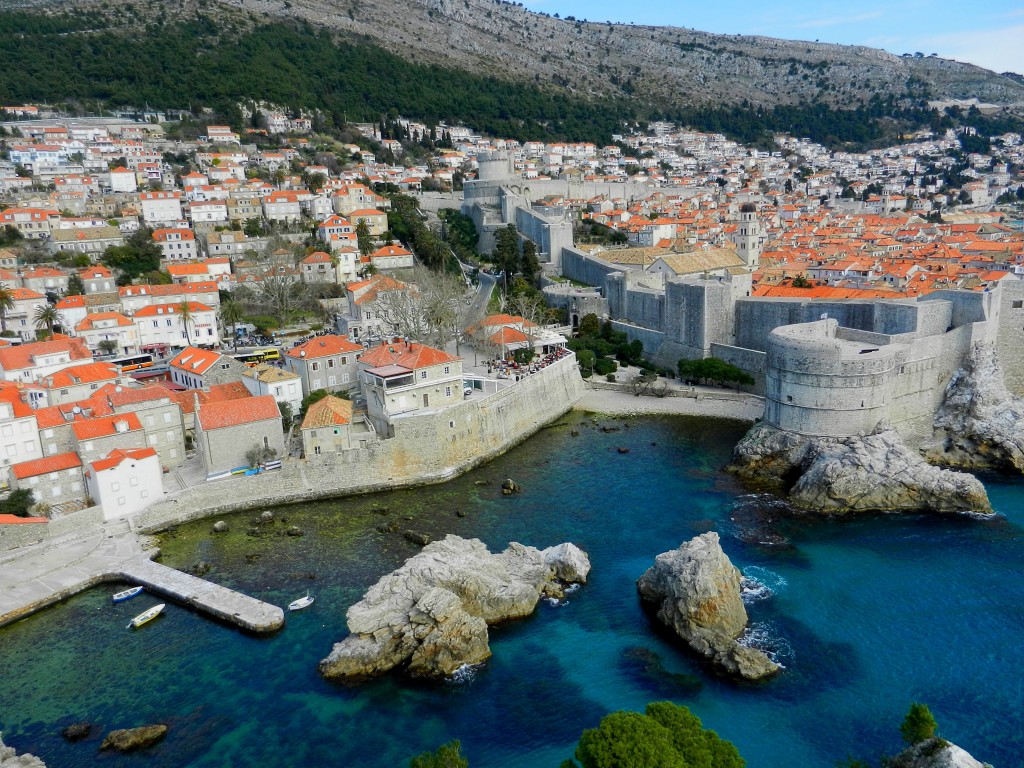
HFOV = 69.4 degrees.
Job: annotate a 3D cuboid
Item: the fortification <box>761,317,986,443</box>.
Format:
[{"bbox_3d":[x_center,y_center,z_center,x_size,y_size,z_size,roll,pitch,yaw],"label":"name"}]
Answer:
[{"bbox_3d":[72.450,-2.920,154.010,48.000,20.000,27.000,-11,17,-29],"label":"fortification"}]

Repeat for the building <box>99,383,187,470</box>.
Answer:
[{"bbox_3d":[-67.630,7.630,135.540,10.600,13.800,9.000,-14,19,-38],"label":"building"}]

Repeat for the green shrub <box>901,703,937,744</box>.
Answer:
[{"bbox_3d":[23.430,19.290,42.250,2.000,2.200,1.800,8,18,31],"label":"green shrub"}]

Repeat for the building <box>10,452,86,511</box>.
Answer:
[{"bbox_3d":[-73.320,15.450,117.300,8.800,7.650,6.300,-14,19,-38],"label":"building"}]

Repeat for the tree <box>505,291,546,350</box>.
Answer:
[{"bbox_3d":[3.410,-14.940,174.000,9.200,15.000,8.800,-2,15,0],"label":"tree"}]

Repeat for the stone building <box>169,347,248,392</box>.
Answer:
[{"bbox_3d":[-66.270,-3.130,162.440,10.200,8.600,16.500,-16,20,-42],"label":"stone building"}]

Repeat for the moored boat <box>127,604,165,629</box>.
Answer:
[{"bbox_3d":[-46.120,29.570,93.830,1.650,0.850,4.800,6,17,29],"label":"moored boat"}]

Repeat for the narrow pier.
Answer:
[{"bbox_3d":[-41.500,27.750,98.370,27.400,1.500,4.200,6,17,30],"label":"narrow pier"}]

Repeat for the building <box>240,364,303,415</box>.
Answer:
[{"bbox_3d":[-50.840,1.160,159.580,7.200,10.500,11.000,-12,18,-33],"label":"building"}]

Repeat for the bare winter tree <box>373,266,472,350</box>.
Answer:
[{"bbox_3d":[-23.500,-19.500,192.760,23.000,21.520,19.000,-4,15,-7],"label":"bare winter tree"}]

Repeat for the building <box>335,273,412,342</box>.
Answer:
[{"bbox_3d":[-39.230,-22.970,219.190,18.500,15.000,13.000,-9,17,-24],"label":"building"}]

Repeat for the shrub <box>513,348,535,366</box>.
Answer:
[{"bbox_3d":[2.730,-6.470,179.460,4.800,3.600,4.000,-2,15,1],"label":"shrub"}]

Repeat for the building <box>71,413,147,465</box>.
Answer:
[{"bbox_3d":[-68.470,10.750,126.640,9.800,9.110,5.200,-14,19,-38],"label":"building"}]

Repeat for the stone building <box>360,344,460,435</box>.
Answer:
[{"bbox_3d":[-21.080,-1.360,150.260,17.300,13.240,13.800,-14,19,-37],"label":"stone building"}]

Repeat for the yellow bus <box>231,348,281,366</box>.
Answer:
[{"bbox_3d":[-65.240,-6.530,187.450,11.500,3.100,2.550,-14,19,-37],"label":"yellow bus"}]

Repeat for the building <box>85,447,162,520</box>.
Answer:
[{"bbox_3d":[-67.390,16.220,128.450,5.900,10.900,9.800,12,21,42],"label":"building"}]

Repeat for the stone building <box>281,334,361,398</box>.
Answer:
[{"bbox_3d":[-39.950,-5.010,157.420,13.500,10.900,10.200,-14,19,-38],"label":"stone building"}]

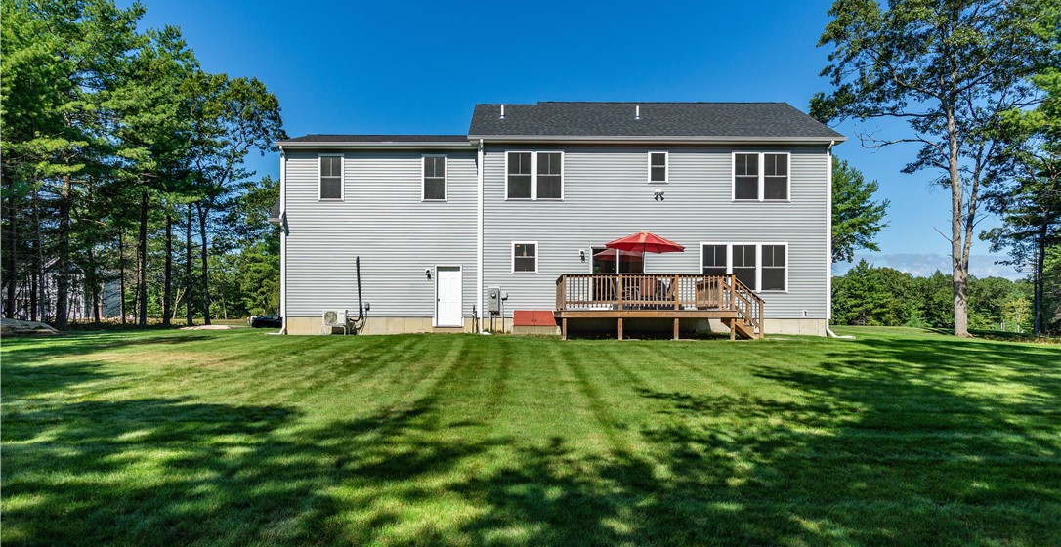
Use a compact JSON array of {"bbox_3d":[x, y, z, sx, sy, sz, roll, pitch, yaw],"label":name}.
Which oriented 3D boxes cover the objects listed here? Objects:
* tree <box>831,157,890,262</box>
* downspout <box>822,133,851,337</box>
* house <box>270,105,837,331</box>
[{"bbox_3d":[21.100,-2.500,42.000,8.300,12.200,8.300,0,0,0],"label":"tree"},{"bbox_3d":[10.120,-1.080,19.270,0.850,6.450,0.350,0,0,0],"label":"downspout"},{"bbox_3d":[0.750,-2.440,24.000,19.000,9.000,9.800,0,0,0],"label":"house"}]

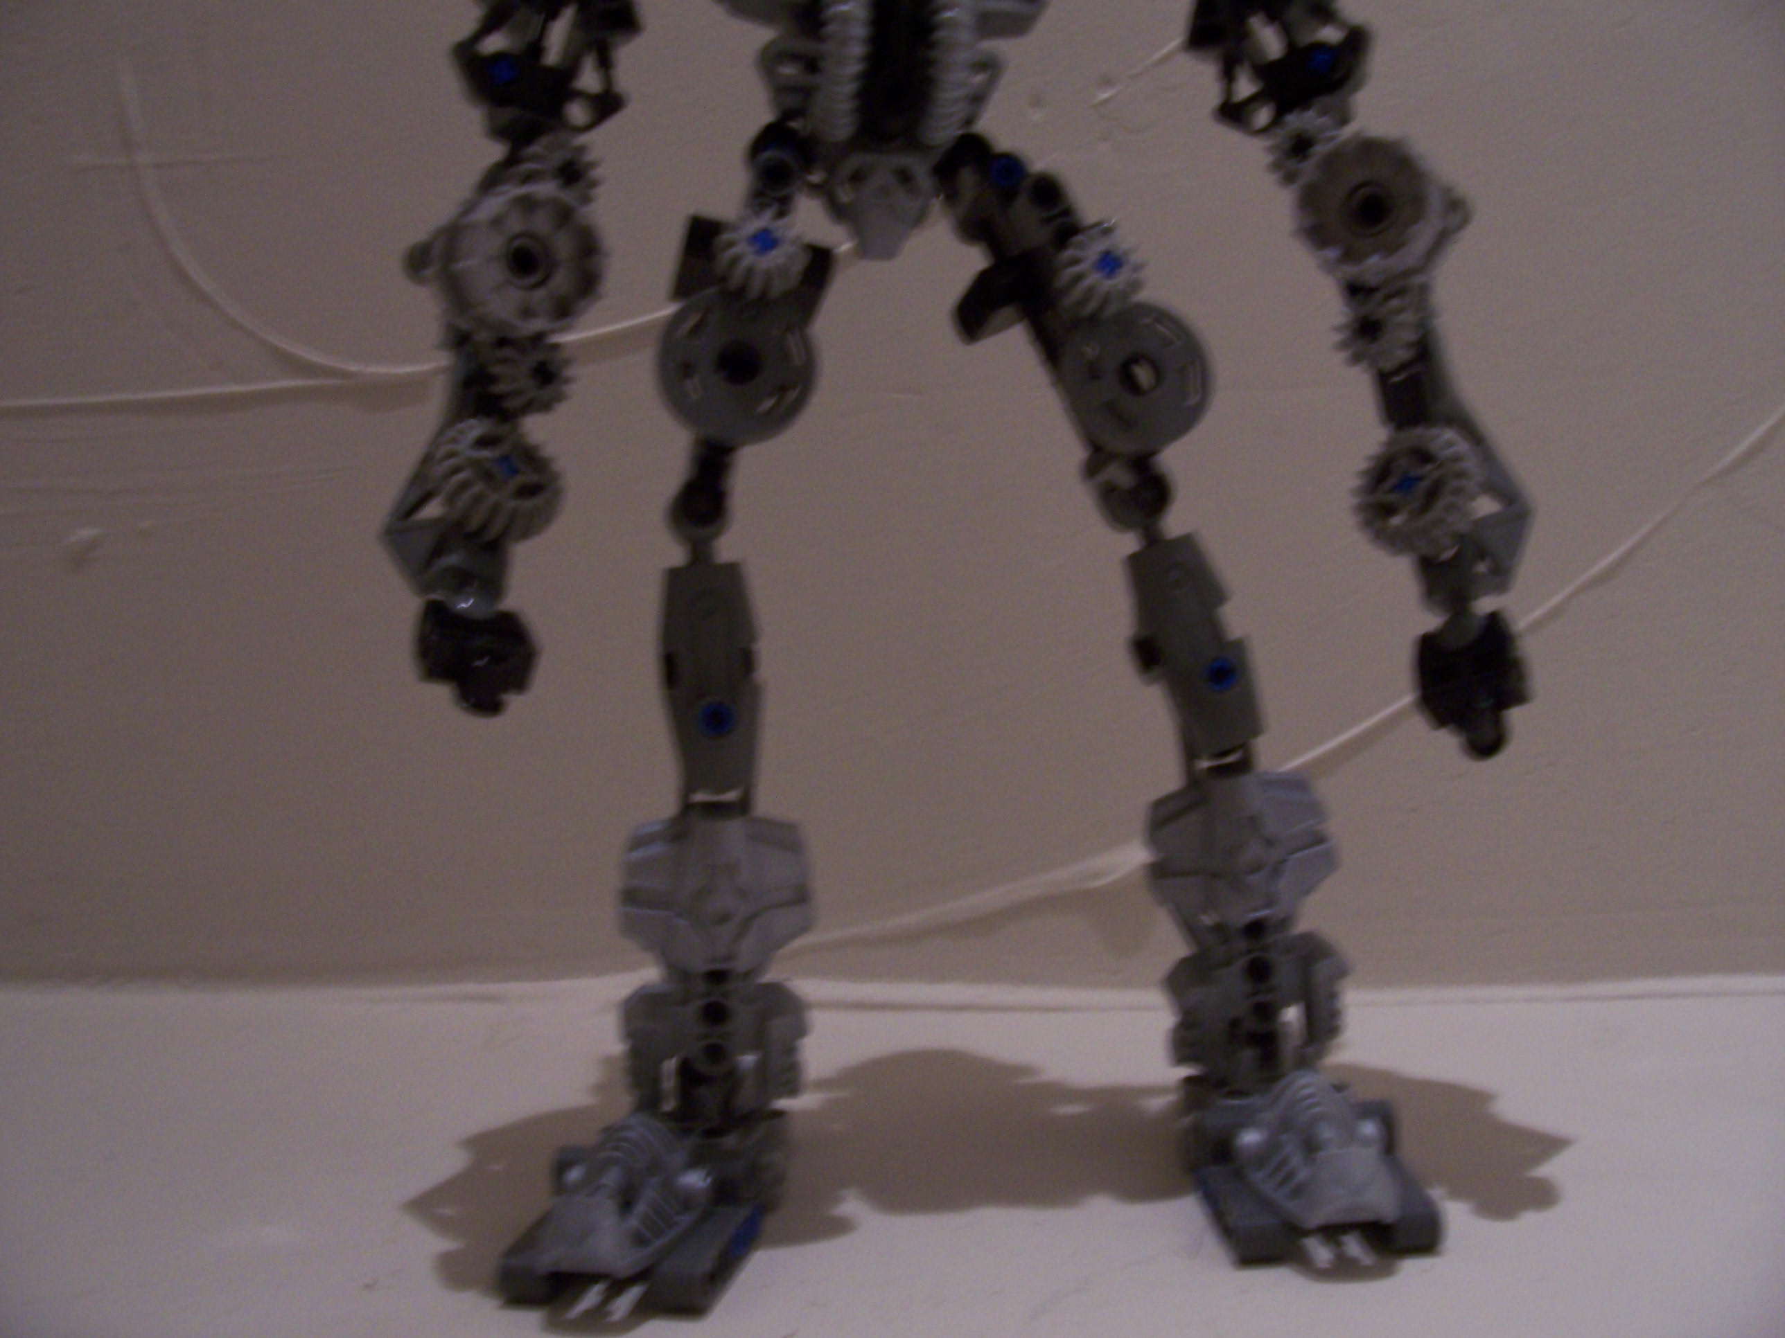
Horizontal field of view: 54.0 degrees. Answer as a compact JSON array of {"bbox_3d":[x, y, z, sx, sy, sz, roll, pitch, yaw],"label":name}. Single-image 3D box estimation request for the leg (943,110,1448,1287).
[{"bbox_3d":[0.054,0.006,0.324,0.086,0.200,0.056,-1,10,-8],"label":"leg"}]

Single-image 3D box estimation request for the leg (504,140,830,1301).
[{"bbox_3d":[-0.040,0.010,0.317,0.051,0.196,0.055,2,10,10],"label":"leg"}]

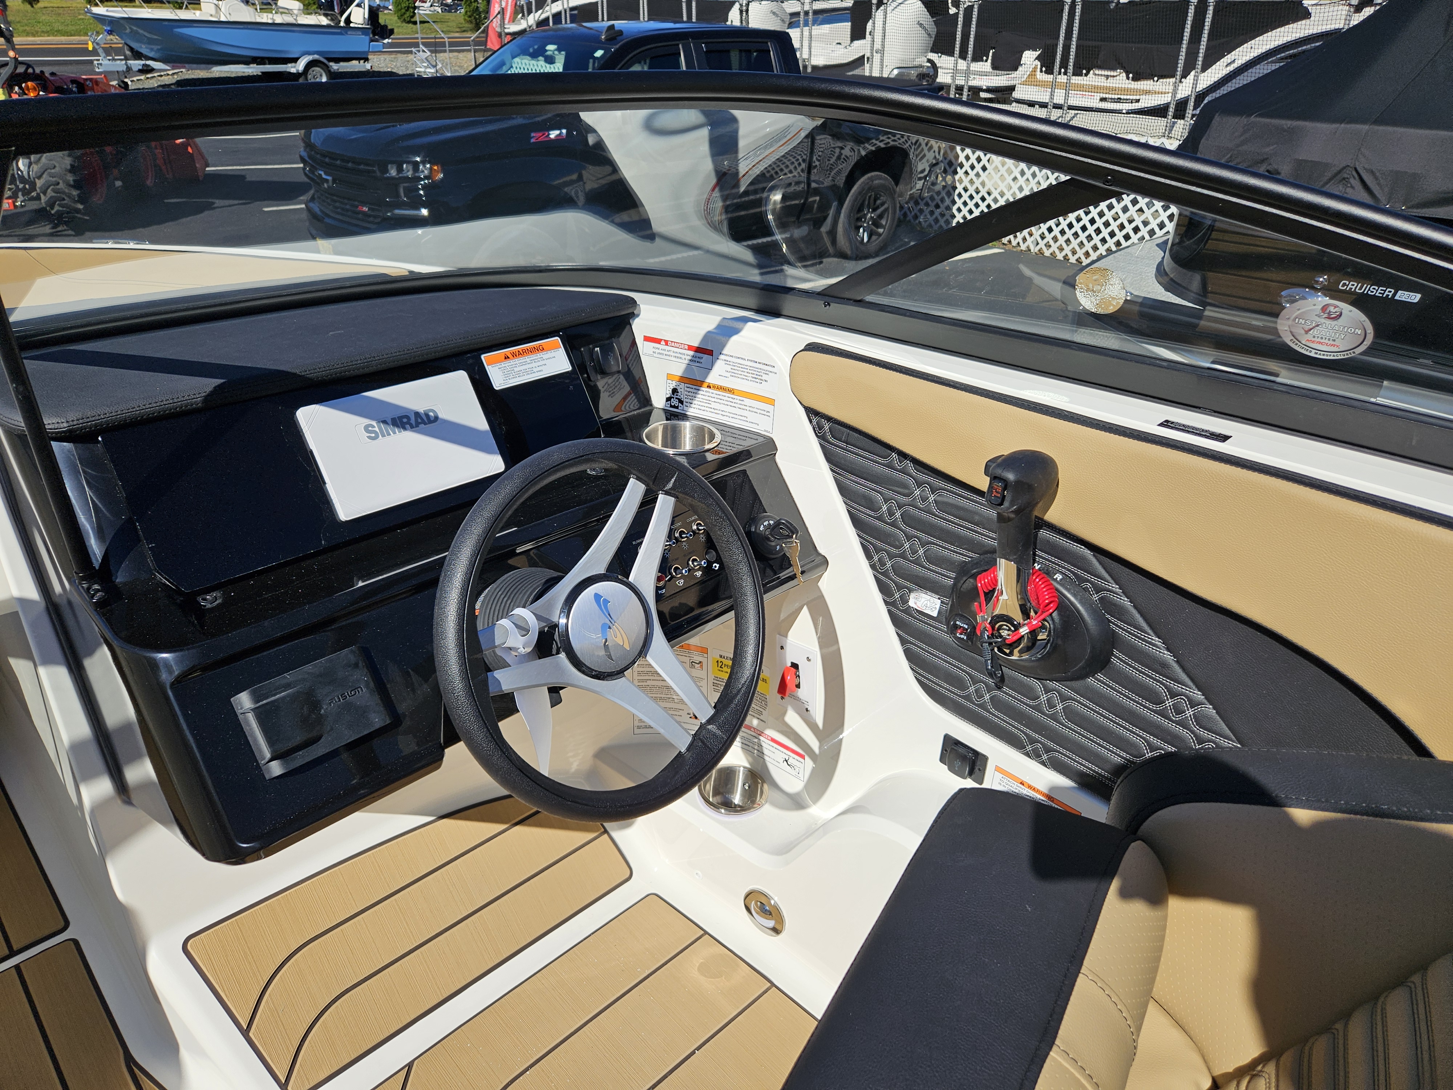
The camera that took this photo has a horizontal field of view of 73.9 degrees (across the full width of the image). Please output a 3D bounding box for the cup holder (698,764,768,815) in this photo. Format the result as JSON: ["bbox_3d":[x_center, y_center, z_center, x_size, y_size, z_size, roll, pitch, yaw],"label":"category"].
[{"bbox_3d":[0.011,0.388,1.415,0.102,0.085,0.102,-1,30,0],"label":"cup holder"}]

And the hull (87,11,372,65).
[{"bbox_3d":[-10.464,-10.922,20.712,5.500,1.080,2.150,-9,31,-14],"label":"hull"}]

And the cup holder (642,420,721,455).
[{"bbox_3d":[-0.057,-0.108,1.287,0.102,0.085,0.102,-1,30,0],"label":"cup holder"}]

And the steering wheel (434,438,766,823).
[{"bbox_3d":[-0.115,0.078,0.916,0.353,0.353,0.090,-26,12,-36],"label":"steering wheel"}]

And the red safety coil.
[{"bbox_3d":[0.320,0.066,1.070,0.055,0.070,0.090,-24,37,-34],"label":"red safety coil"}]

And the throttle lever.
[{"bbox_3d":[0.320,-0.012,1.050,0.075,0.195,0.060,-24,37,-34],"label":"throttle lever"}]

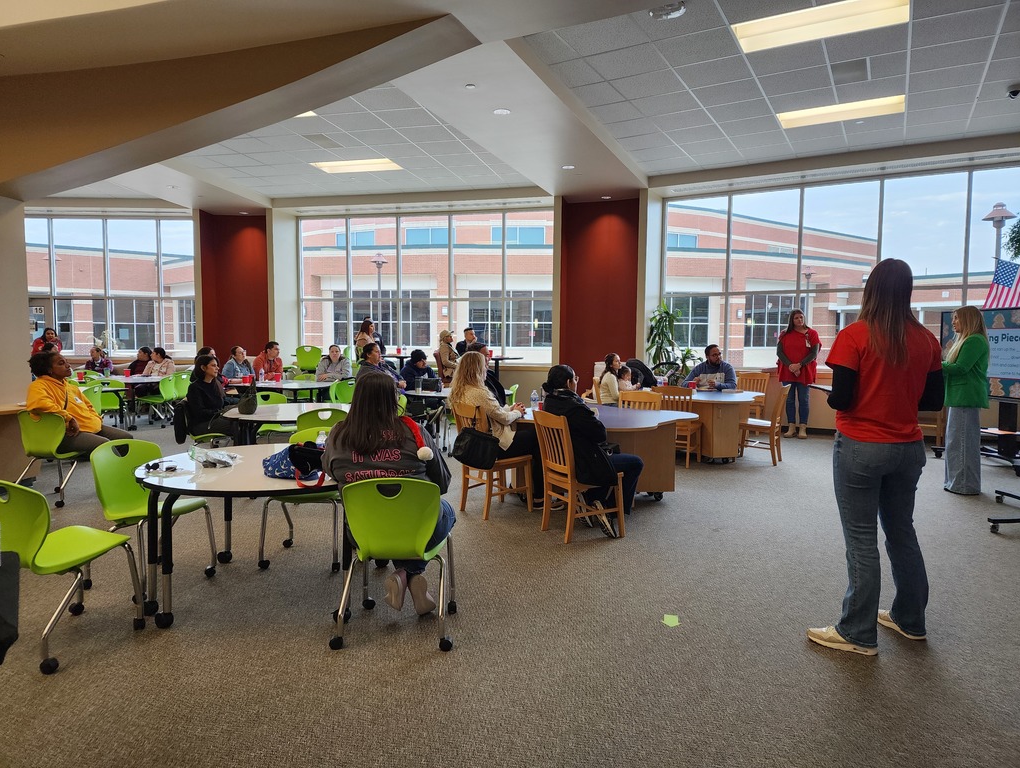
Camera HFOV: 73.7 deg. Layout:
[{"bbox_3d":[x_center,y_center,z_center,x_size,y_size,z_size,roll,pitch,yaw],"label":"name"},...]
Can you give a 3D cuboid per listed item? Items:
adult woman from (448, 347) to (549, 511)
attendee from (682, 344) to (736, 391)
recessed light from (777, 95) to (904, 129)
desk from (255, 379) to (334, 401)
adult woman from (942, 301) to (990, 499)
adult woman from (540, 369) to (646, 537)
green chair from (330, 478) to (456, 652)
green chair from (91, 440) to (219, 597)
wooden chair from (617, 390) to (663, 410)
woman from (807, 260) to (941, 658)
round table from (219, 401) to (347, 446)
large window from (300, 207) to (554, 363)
[{"bbox_3d":[-0.055,0.371,5.286,0.797,1.267,0.552,-2,5,-33],"label":"adult woman"},{"bbox_3d":[2.404,0.162,8.200,0.580,1.280,0.680,1,4,7],"label":"attendee"},{"bbox_3d":[3.526,-2.909,7.258,1.200,0.090,0.600,3,5,29],"label":"recessed light"},{"bbox_3d":[-3.006,0.366,8.950,1.420,0.710,1.420,0,4,0],"label":"desk"},{"bbox_3d":[4.091,0.132,6.072,0.400,1.660,0.480,3,5,33],"label":"adult woman"},{"bbox_3d":[0.589,0.449,4.695,0.680,1.160,0.500,-2,5,-22],"label":"adult woman"},{"bbox_3d":[-0.507,0.767,3.125,0.520,0.750,0.530,0,4,3],"label":"green chair"},{"bbox_3d":[-2.020,0.716,3.767,0.531,0.766,0.490,3,5,29],"label":"green chair"},{"bbox_3d":[1.139,0.513,6.311,0.439,0.848,0.480,3,5,27],"label":"wooden chair"},{"bbox_3d":[1.634,0.308,3.040,0.550,1.690,0.420,0,4,4],"label":"woman"},{"bbox_3d":[-1.804,0.581,5.991,1.328,0.695,1.328,1,4,0],"label":"round table"},{"bbox_3d":[-1.545,-1.745,12.292,4.920,2.680,0.150,1,4,13],"label":"large window"}]

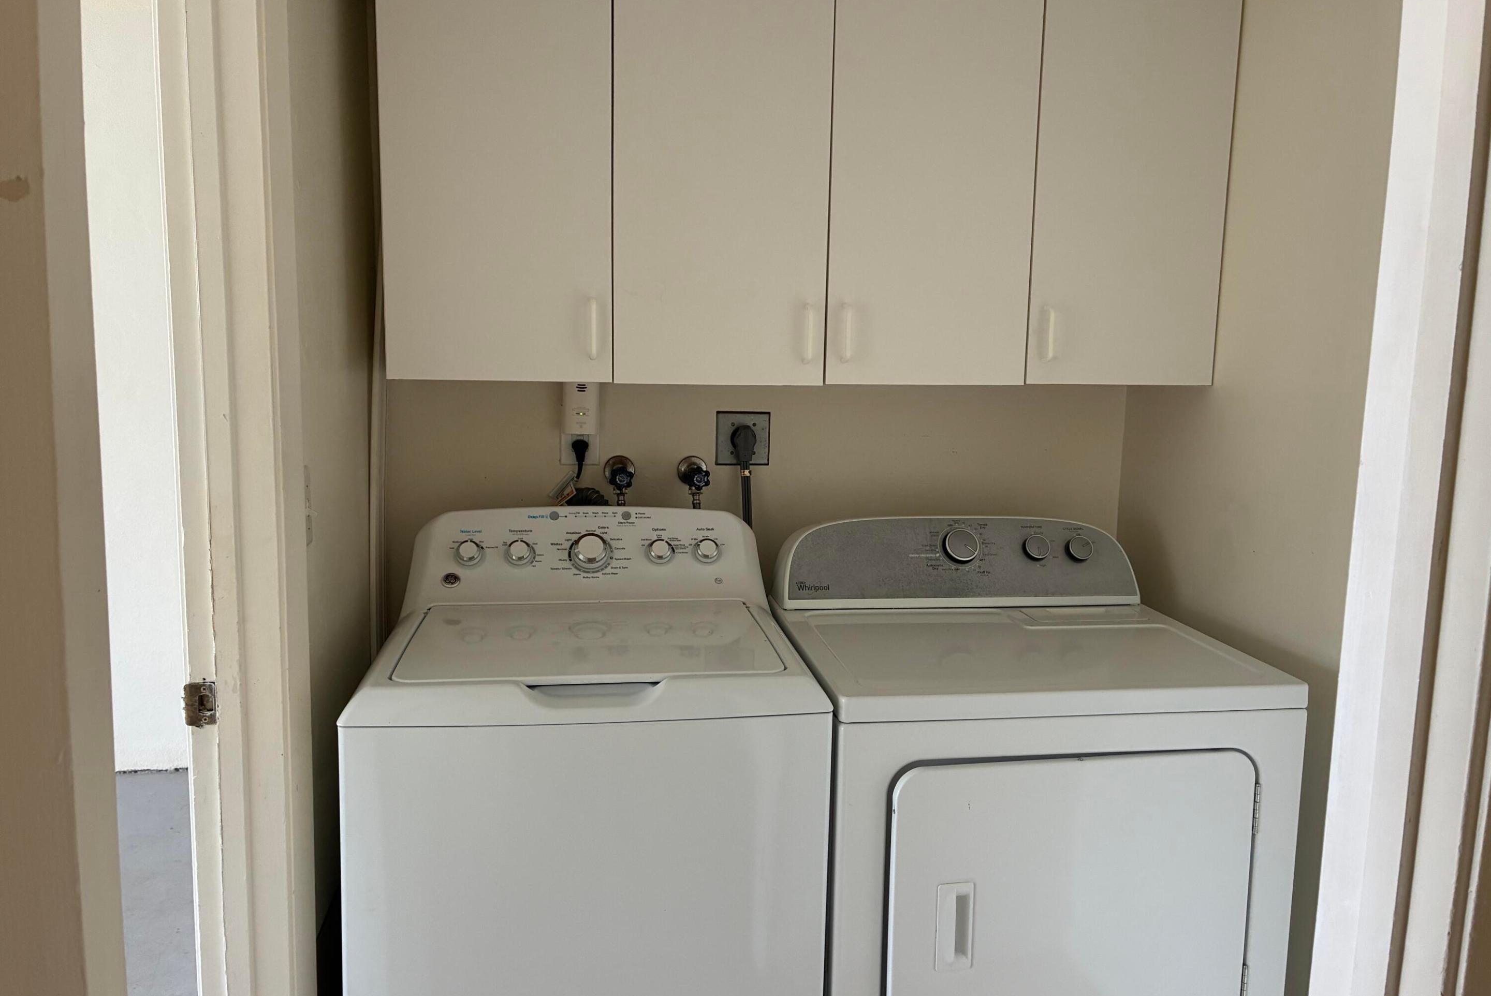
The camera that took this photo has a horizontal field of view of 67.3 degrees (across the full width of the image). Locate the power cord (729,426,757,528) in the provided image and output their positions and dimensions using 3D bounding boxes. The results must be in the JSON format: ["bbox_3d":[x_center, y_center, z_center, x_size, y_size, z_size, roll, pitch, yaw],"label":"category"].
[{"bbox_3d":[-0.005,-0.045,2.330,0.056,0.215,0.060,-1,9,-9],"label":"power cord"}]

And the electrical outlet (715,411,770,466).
[{"bbox_3d":[-0.005,-0.124,2.345,0.117,0.115,0.015,-1,9,-9],"label":"electrical outlet"}]

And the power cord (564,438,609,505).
[{"bbox_3d":[-0.322,-0.054,2.271,0.089,0.136,0.075,-1,9,-9],"label":"power cord"}]

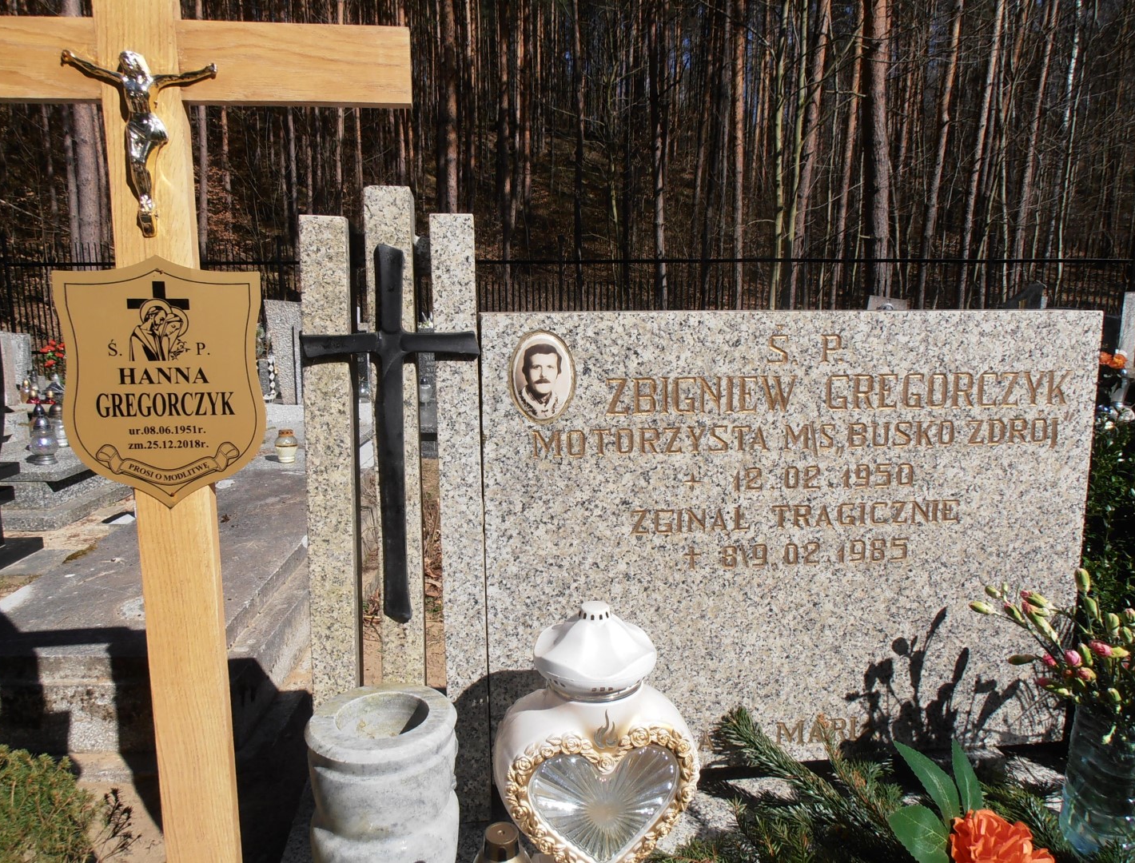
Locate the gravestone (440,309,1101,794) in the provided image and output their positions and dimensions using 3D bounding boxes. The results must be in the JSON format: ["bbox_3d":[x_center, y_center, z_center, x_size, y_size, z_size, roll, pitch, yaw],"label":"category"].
[{"bbox_3d":[0.305,0.148,1.113,0.834,0.622,0.080,-1,8,-7],"label":"gravestone"}]

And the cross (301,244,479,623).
[{"bbox_3d":[-0.212,0.011,0.975,0.210,0.466,0.035,-1,8,-7],"label":"cross"}]

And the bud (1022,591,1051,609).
[{"bbox_3d":[0.565,0.203,0.960,0.037,0.013,0.013,24,0,-17],"label":"bud"}]

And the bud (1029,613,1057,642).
[{"bbox_3d":[0.577,0.236,0.966,0.014,0.049,0.014,-42,17,0],"label":"bud"}]

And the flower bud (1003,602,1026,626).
[{"bbox_3d":[0.539,0.219,0.959,0.012,0.033,0.012,-45,17,0],"label":"flower bud"}]

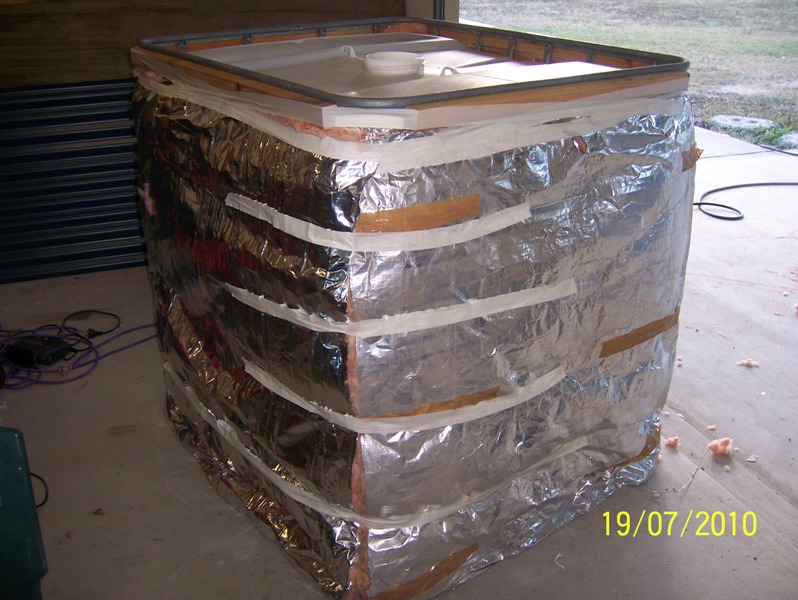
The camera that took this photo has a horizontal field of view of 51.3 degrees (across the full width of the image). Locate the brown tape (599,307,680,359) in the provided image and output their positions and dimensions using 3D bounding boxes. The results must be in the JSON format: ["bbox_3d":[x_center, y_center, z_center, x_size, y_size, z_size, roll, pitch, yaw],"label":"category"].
[{"bbox_3d":[0.632,0.072,2.136,0.345,0.052,0.035,-20,31,-37],"label":"brown tape"}]

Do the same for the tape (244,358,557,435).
[{"bbox_3d":[-0.004,0.224,1.878,0.770,0.070,0.280,2,24,5],"label":"tape"}]

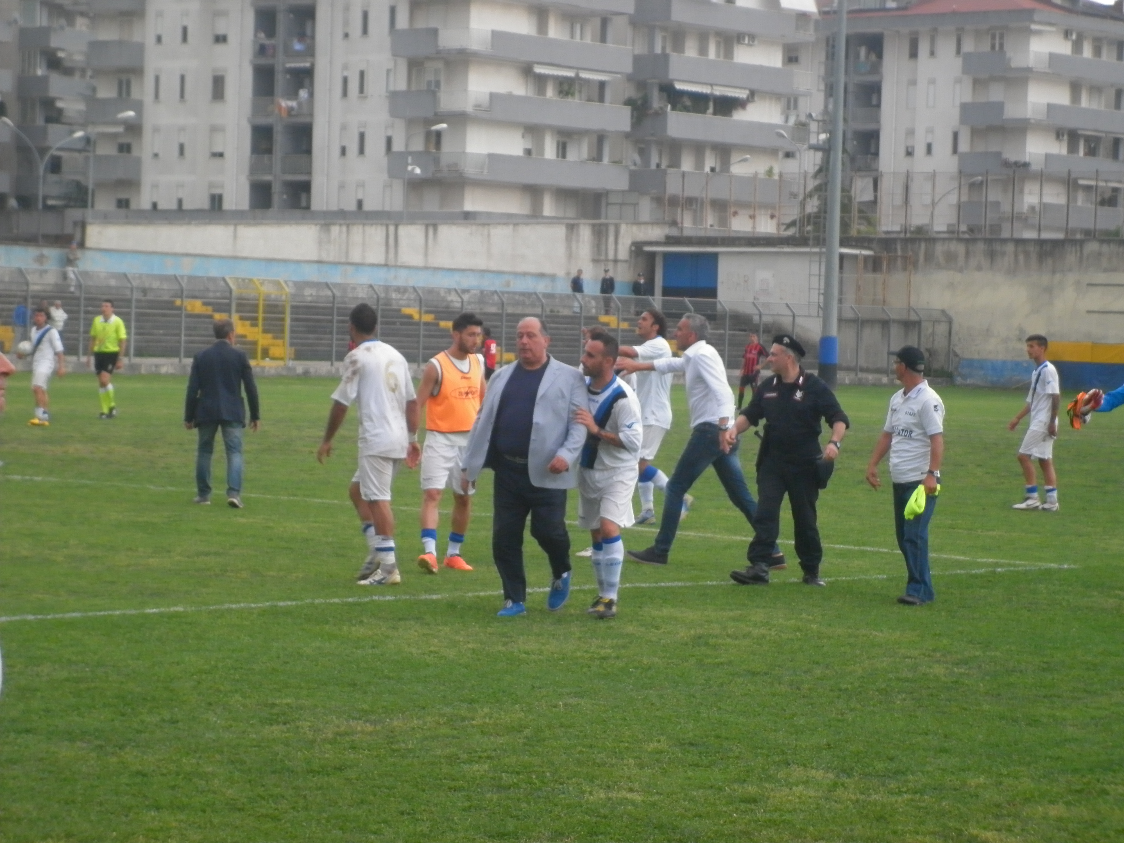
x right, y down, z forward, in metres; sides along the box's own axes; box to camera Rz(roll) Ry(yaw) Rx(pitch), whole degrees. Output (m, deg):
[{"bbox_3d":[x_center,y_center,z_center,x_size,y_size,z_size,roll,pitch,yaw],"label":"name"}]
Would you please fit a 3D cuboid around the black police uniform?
[{"bbox_3d":[1.612,0.350,25.428,0.680,1.458,0.480,2,2,22],"label":"black police uniform"}]

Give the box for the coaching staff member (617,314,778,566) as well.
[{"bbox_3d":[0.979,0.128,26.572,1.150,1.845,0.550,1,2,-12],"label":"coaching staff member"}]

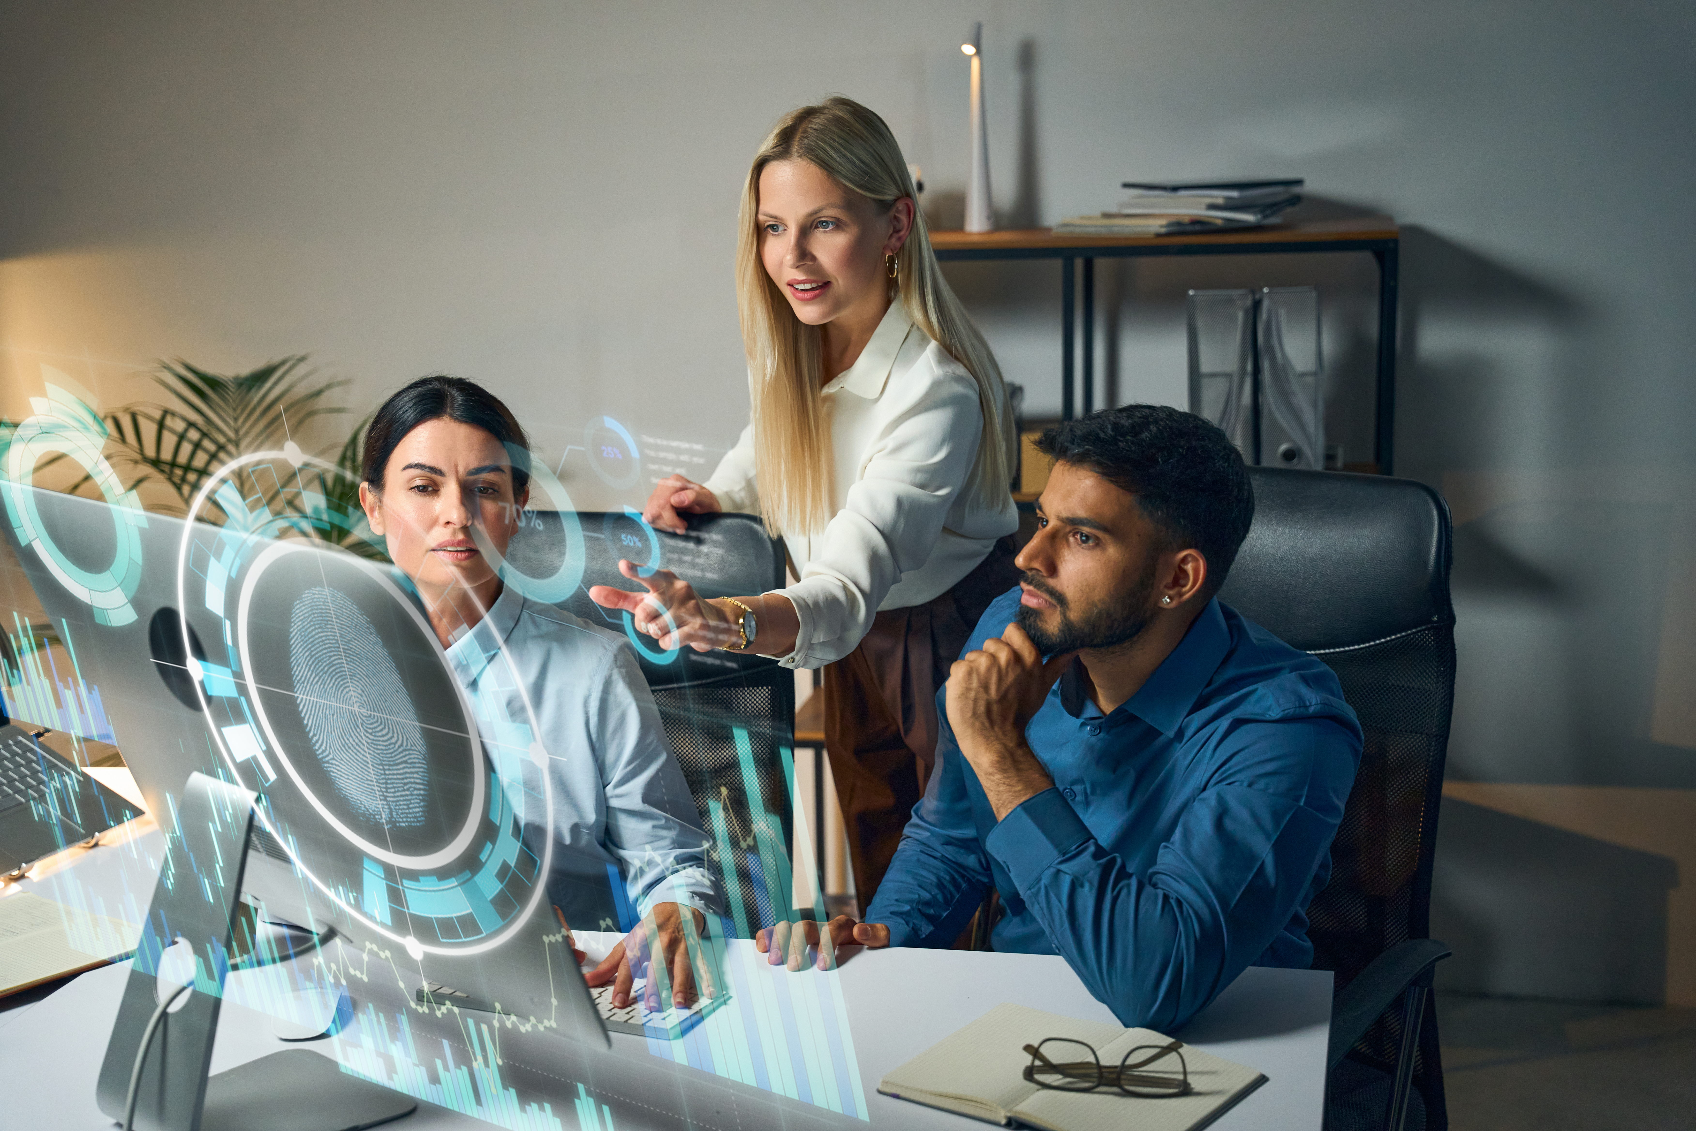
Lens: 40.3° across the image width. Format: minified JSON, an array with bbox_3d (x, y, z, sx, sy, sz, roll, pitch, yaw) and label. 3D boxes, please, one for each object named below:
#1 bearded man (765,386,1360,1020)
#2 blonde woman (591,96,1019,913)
[{"bbox_3d":[0.230,0.488,2.390,0.570,1.300,0.780,6,12,31],"label":"bearded man"},{"bbox_3d":[-0.038,0.263,2.671,0.470,1.590,0.720,8,14,41],"label":"blonde woman"}]

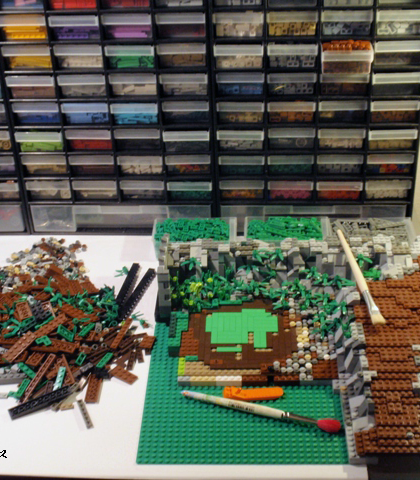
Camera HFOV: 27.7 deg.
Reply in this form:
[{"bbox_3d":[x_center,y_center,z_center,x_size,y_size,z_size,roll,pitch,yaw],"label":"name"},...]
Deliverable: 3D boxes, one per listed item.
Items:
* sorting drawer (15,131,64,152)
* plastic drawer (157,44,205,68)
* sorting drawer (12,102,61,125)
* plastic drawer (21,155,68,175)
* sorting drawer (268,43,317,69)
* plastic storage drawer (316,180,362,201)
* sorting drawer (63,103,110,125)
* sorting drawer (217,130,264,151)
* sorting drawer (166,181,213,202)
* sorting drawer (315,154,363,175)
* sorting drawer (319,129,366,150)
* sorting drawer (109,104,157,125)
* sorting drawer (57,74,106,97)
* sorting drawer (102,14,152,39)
[{"bbox_3d":[-0.254,-0.183,1.347,0.070,0.039,0.138,0,32,4],"label":"sorting drawer"},{"bbox_3d":[-0.034,-0.296,1.257,0.069,0.037,0.137,0,33,4],"label":"plastic drawer"},{"bbox_3d":[-0.253,-0.223,1.322,0.069,0.037,0.137,0,33,4],"label":"sorting drawer"},{"bbox_3d":[-0.251,-0.149,1.376,0.068,0.038,0.135,0,33,4],"label":"plastic drawer"},{"bbox_3d":[0.120,-0.293,1.245,0.069,0.037,0.137,0,33,4],"label":"sorting drawer"},{"bbox_3d":[0.202,-0.109,1.360,0.070,0.039,0.138,0,32,4],"label":"plastic storage drawer"},{"bbox_3d":[-0.180,-0.223,1.323,0.068,0.038,0.135,0,33,4],"label":"sorting drawer"},{"bbox_3d":[0.050,-0.185,1.330,0.070,0.037,0.138,0,32,4],"label":"sorting drawer"},{"bbox_3d":[-0.027,-0.110,1.378,0.070,0.039,0.138,0,32,4],"label":"sorting drawer"},{"bbox_3d":[0.203,-0.147,1.345,0.068,0.038,0.135,0,33,4],"label":"sorting drawer"},{"bbox_3d":[0.201,-0.184,1.321,0.068,0.038,0.135,0,33,4],"label":"sorting drawer"},{"bbox_3d":[-0.107,-0.225,1.322,0.069,0.037,0.134,0,33,5],"label":"sorting drawer"},{"bbox_3d":[-0.182,-0.260,1.301,0.070,0.037,0.138,0,32,4],"label":"sorting drawer"},{"bbox_3d":[-0.112,-0.335,1.248,0.070,0.039,0.138,0,32,4],"label":"sorting drawer"}]

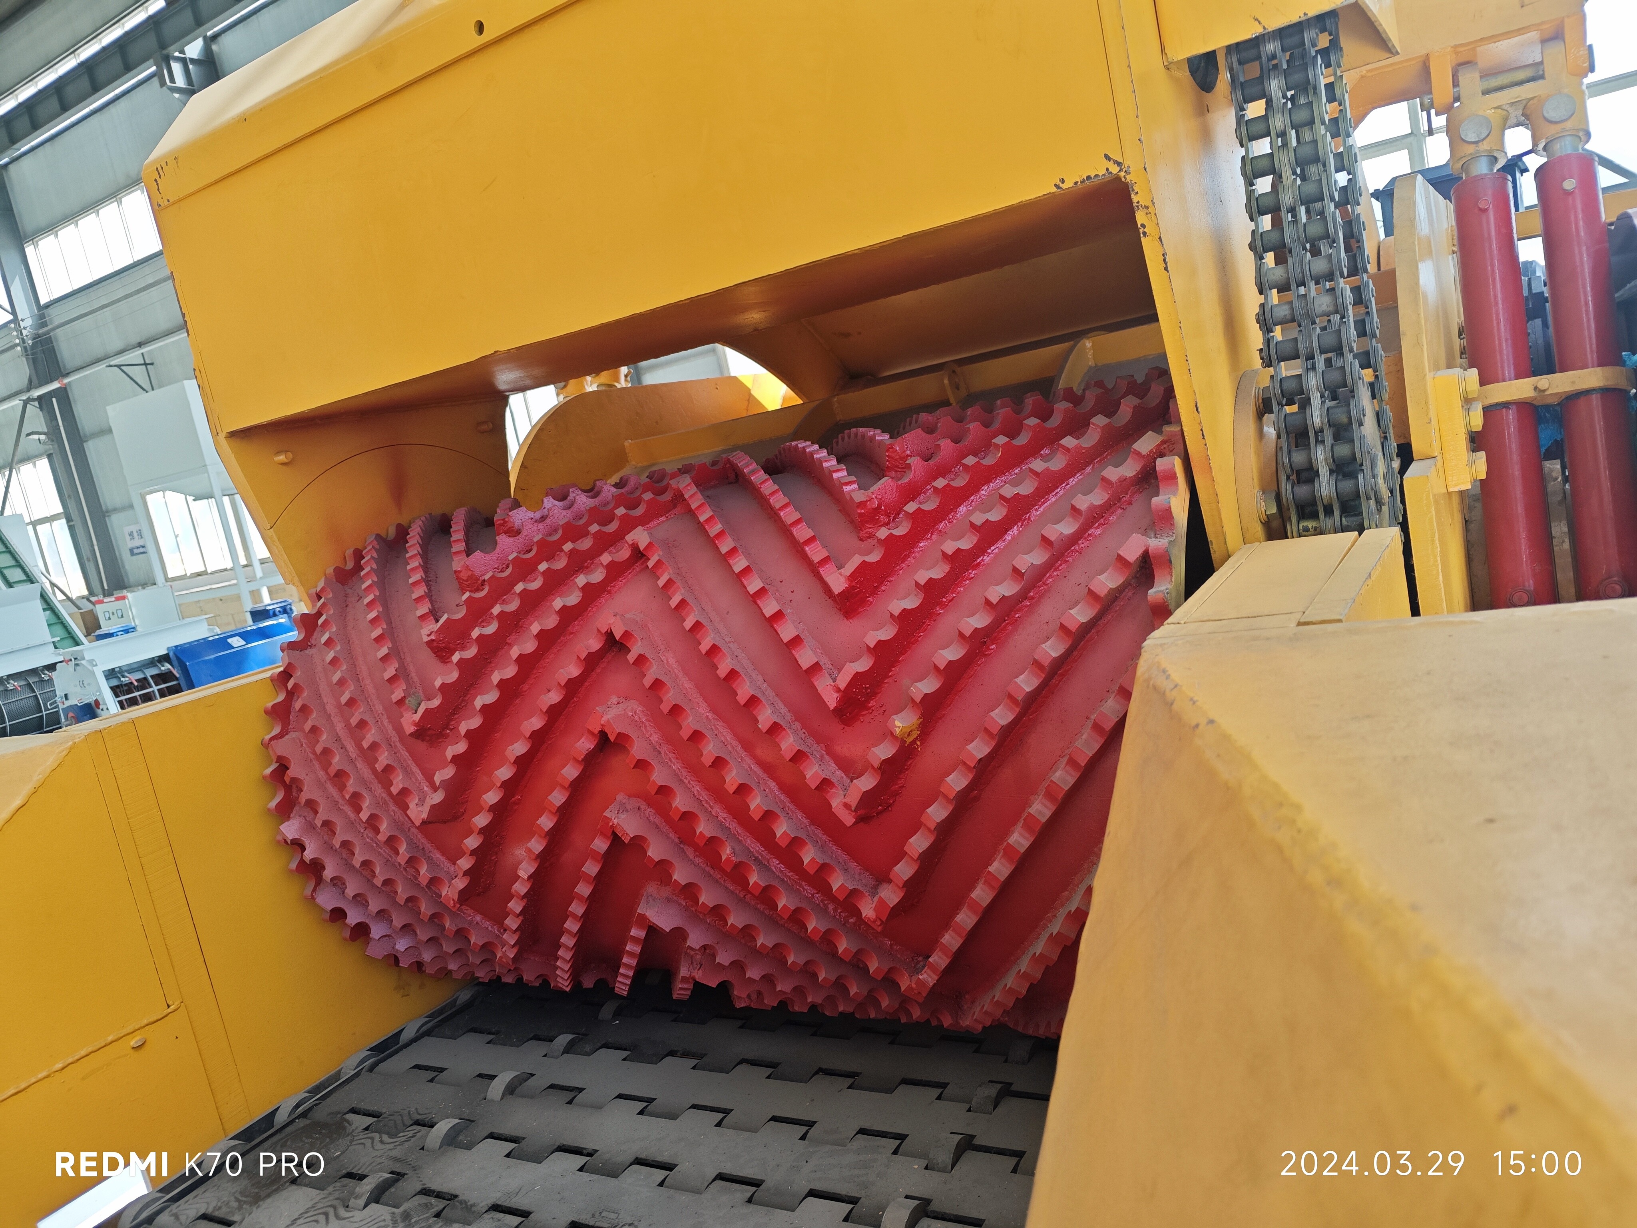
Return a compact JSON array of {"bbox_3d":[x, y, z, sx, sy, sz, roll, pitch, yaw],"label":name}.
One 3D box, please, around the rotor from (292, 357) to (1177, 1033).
[{"bbox_3d":[-0.034,0.139,1.517,1.157,0.698,0.698,-6,9,31],"label":"rotor"}]

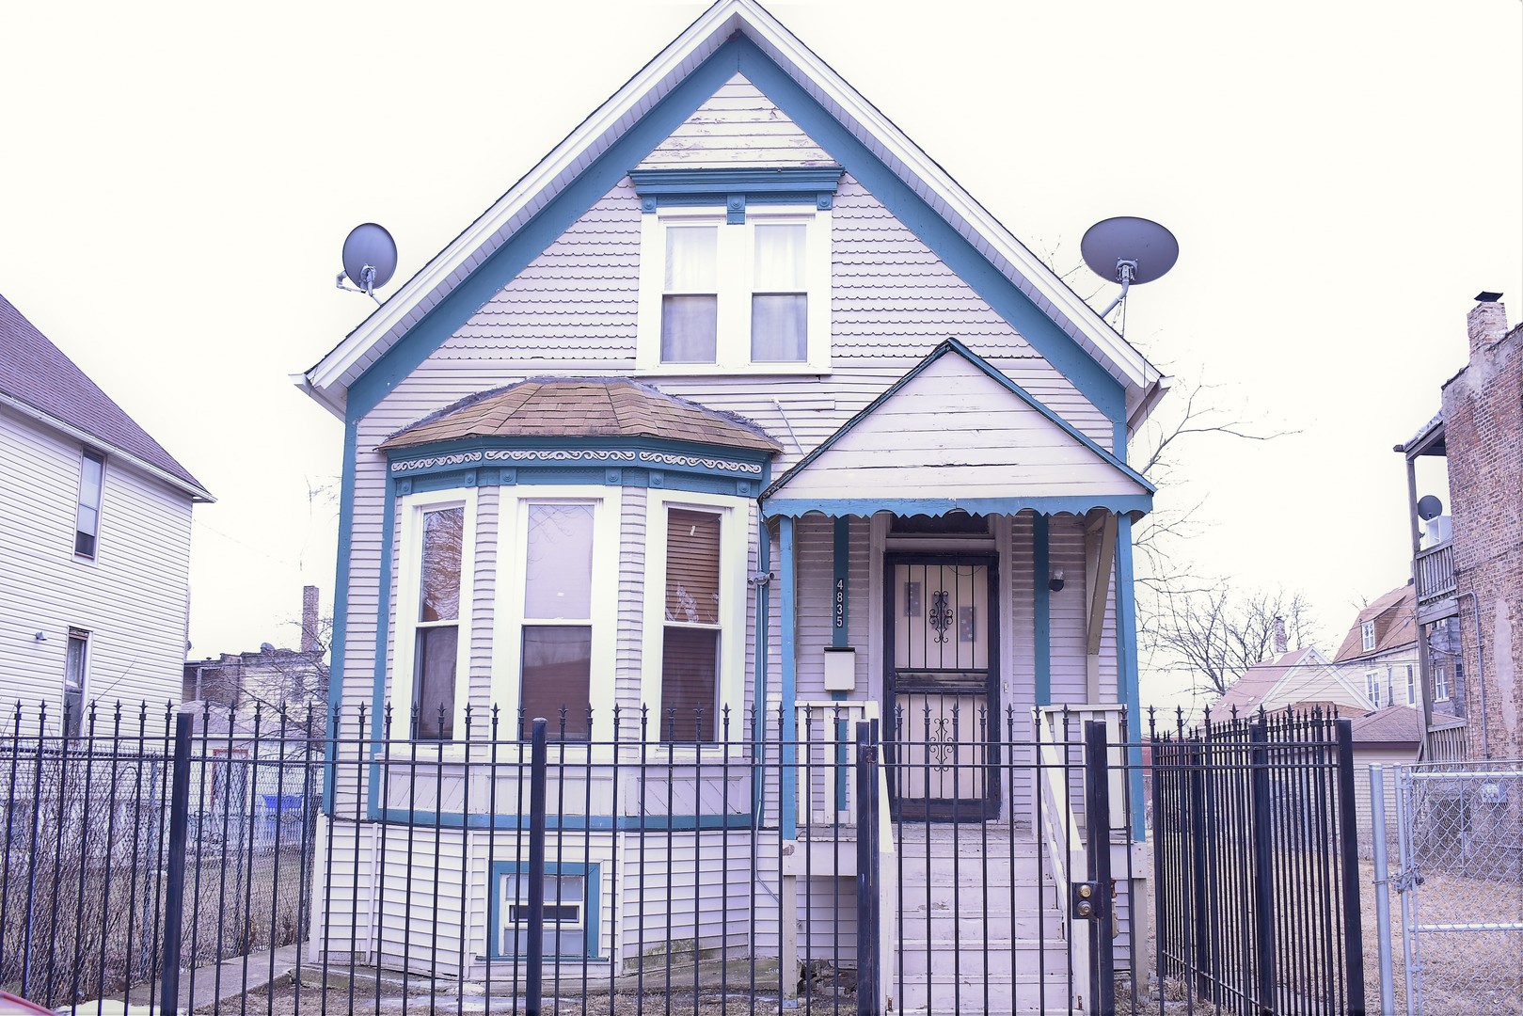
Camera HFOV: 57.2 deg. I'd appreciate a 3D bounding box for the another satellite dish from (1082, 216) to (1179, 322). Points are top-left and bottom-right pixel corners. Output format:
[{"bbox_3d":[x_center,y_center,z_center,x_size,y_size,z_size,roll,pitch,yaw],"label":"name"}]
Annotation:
[{"bbox_3d":[3.121,-2.022,11.834,0.820,0.820,0.550,-3,-9,21],"label":"another satellite dish"}]

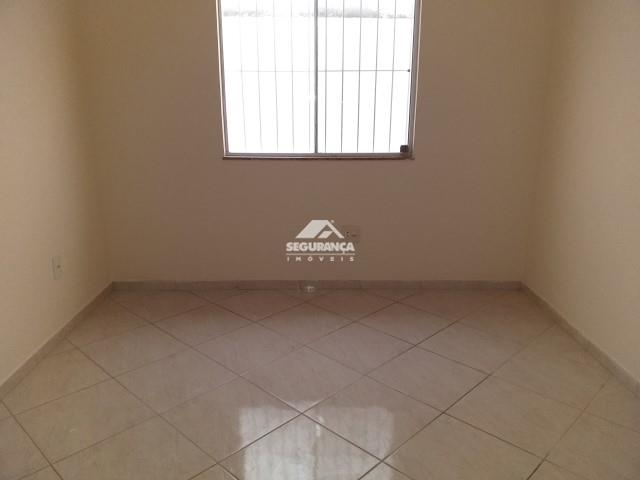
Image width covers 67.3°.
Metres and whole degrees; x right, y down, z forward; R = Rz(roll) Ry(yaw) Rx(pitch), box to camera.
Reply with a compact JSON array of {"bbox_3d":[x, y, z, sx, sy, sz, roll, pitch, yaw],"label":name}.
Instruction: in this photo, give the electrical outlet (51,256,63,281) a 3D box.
[{"bbox_3d":[-1.472,0.157,2.690,0.012,0.120,0.080,0,17,-1],"label":"electrical outlet"}]

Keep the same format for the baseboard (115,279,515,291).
[{"bbox_3d":[-0.013,0.331,3.458,2.951,0.067,0.015,0,17,-1],"label":"baseboard"}]

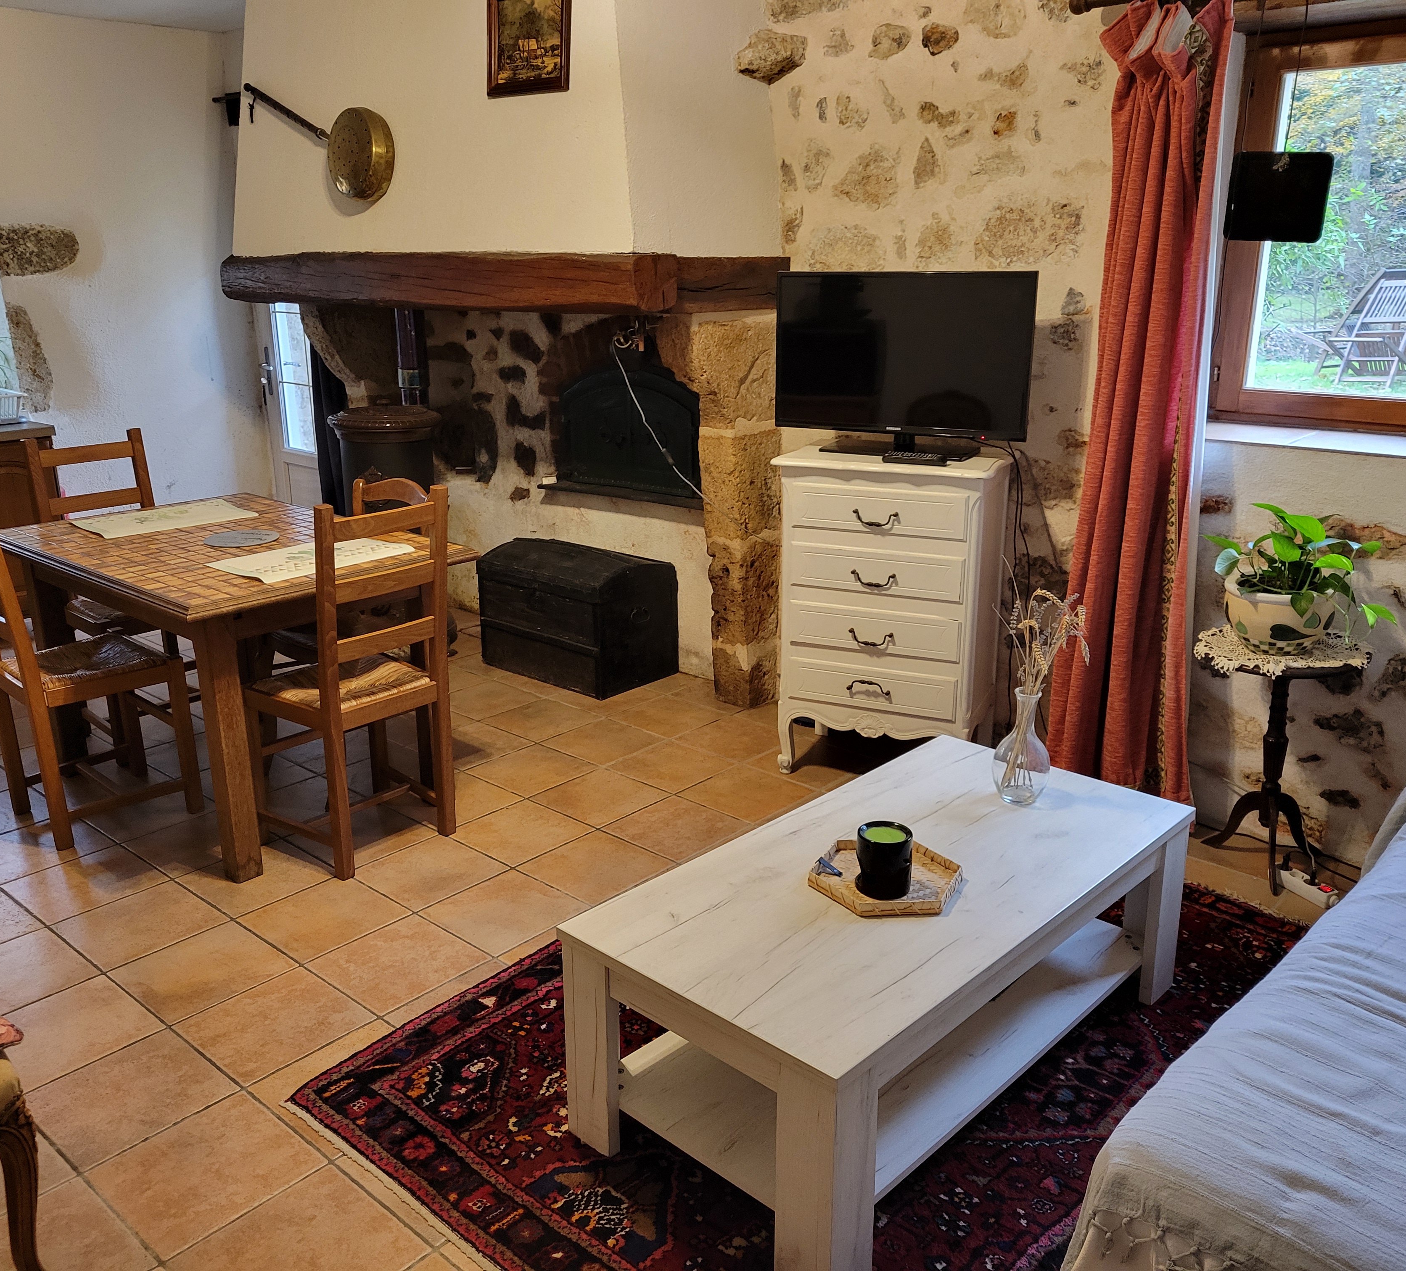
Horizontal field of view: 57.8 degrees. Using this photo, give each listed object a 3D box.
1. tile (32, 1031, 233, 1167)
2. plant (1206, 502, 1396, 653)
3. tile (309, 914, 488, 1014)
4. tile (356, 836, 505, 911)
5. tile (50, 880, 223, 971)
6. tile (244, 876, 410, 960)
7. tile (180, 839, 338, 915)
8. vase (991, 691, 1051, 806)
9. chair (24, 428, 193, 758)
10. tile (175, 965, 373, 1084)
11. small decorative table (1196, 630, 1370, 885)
[{"bbox_3d":[-1.085,0.874,2.413,0.296,0.010,0.296,15,23,40],"label":"tile"},{"bbox_3d":[1.432,-0.135,3.052,0.420,0.340,0.350,14,23,40],"label":"plant"},{"bbox_3d":[-0.690,0.745,2.885,0.292,0.010,0.292,15,23,40],"label":"tile"},{"bbox_3d":[-0.708,0.616,3.299,0.292,0.010,0.292,15,23,40],"label":"tile"},{"bbox_3d":[-1.347,0.695,3.056,0.300,0.010,0.300,14,23,40],"label":"tile"},{"bbox_3d":[-0.915,0.685,3.075,0.300,0.010,0.300,14,23,40],"label":"tile"},{"bbox_3d":[-1.147,0.626,3.280,0.292,0.010,0.292,15,23,40],"label":"tile"},{"bbox_3d":[0.674,0.230,2.663,0.124,0.238,0.124,-1,17,0],"label":"vase"},{"bbox_3d":[-1.833,-0.140,4.092,0.435,0.982,0.415,14,23,40],"label":"chair"},{"bbox_3d":[-0.882,0.805,2.627,0.296,0.010,0.296,15,23,40],"label":"tile"},{"bbox_3d":[1.431,0.312,3.203,0.390,0.585,0.390,-1,17,0],"label":"small decorative table"}]

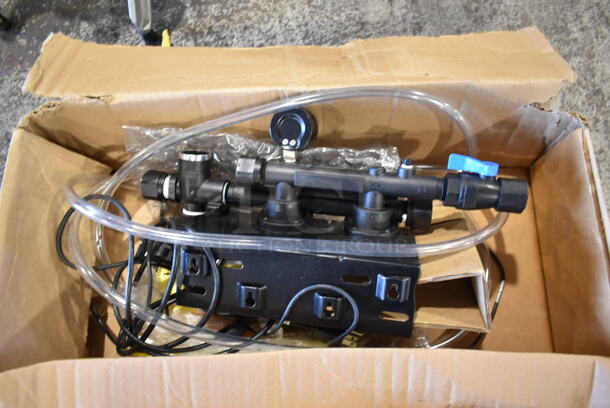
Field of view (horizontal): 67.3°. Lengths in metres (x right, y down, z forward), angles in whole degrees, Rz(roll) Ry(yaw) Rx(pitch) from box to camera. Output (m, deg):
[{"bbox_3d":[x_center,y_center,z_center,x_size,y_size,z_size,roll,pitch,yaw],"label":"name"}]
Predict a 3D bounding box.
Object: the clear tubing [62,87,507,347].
[{"bbox_3d":[-0.027,0.010,0.610,0.540,0.220,0.340,-1,71,2],"label":"clear tubing"}]

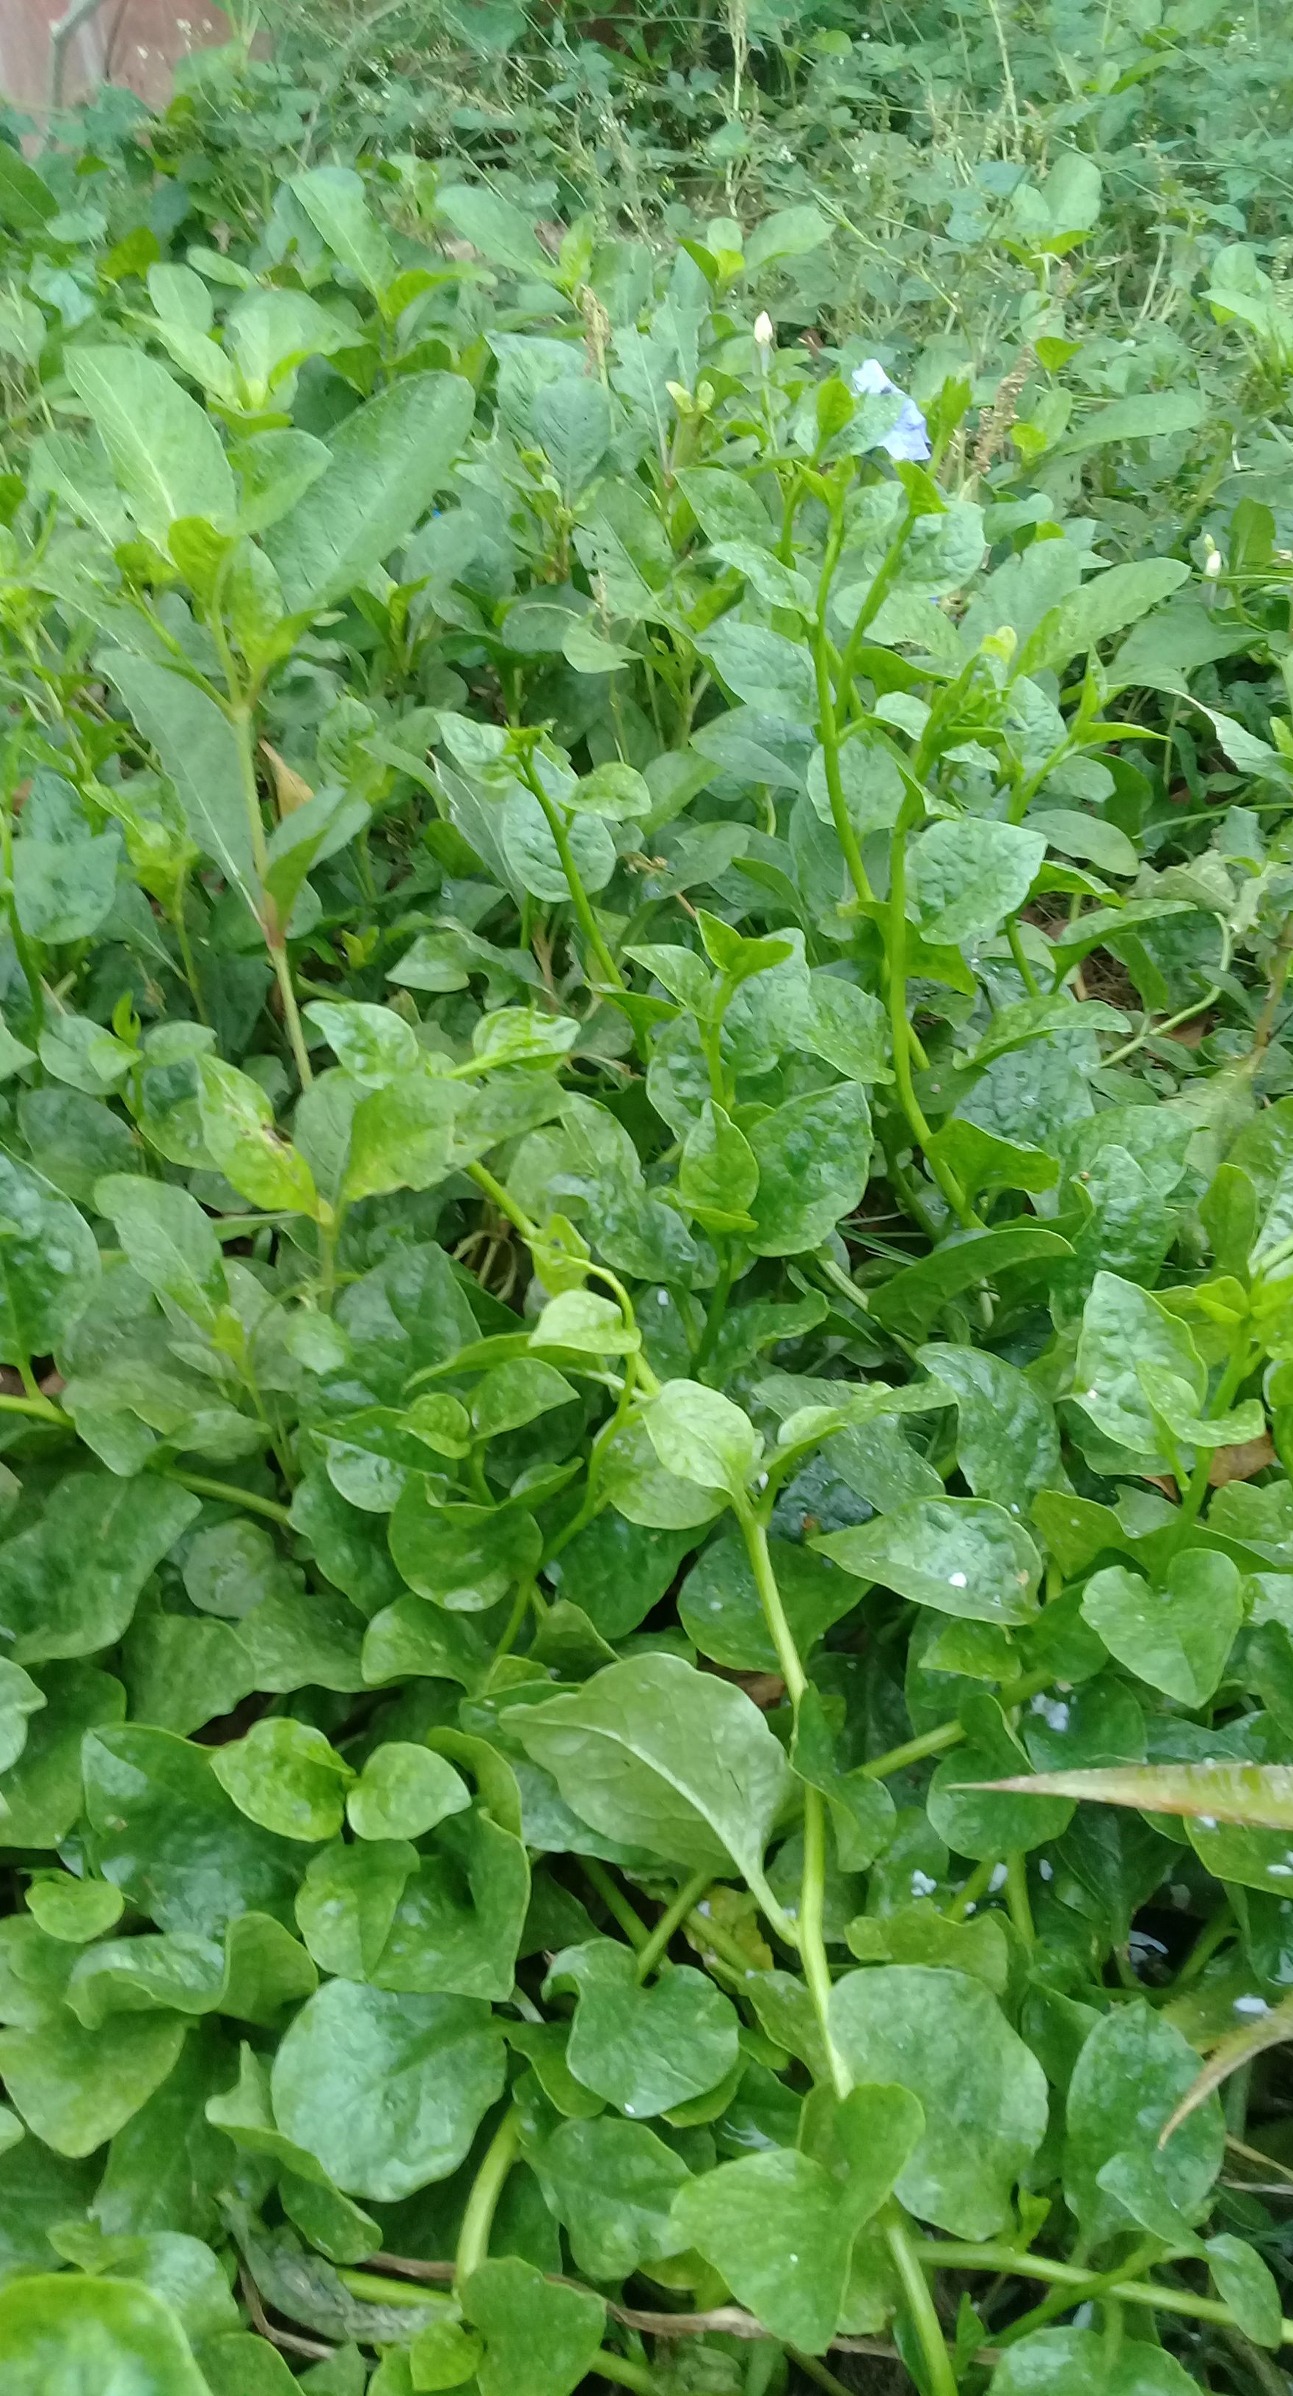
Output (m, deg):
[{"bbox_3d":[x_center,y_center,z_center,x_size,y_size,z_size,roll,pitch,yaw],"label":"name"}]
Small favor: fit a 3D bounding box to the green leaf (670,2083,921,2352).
[{"bbox_3d":[0.044,0.302,0.636,0.070,0.030,0.071,7,57,7],"label":"green leaf"}]

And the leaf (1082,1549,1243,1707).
[{"bbox_3d":[0.197,0.164,0.819,0.060,0.018,0.060,-11,61,3],"label":"leaf"}]

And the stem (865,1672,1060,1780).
[{"bbox_3d":[0.126,0.210,0.860,0.095,0.011,0.011,-19,0,-25],"label":"stem"}]

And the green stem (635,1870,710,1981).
[{"bbox_3d":[0.011,0.279,0.823,0.009,0.009,0.050,38,58,0],"label":"green stem"}]

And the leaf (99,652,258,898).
[{"bbox_3d":[-0.283,-0.256,1.300,0.060,0.165,0.020,-34,14,-13],"label":"leaf"}]

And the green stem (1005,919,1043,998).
[{"bbox_3d":[0.188,-0.119,1.067,0.009,0.047,0.009,-18,33,11],"label":"green stem"}]

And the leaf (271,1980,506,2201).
[{"bbox_3d":[-0.078,0.270,0.650,0.066,0.015,0.070,32,59,17],"label":"leaf"}]

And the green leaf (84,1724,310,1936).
[{"bbox_3d":[-0.148,0.210,0.710,0.085,0.022,0.060,33,55,11],"label":"green leaf"}]

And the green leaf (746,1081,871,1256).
[{"bbox_3d":[0.068,-0.015,0.900,0.048,0.018,0.083,32,90,0],"label":"green leaf"}]

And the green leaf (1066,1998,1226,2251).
[{"bbox_3d":[0.155,0.289,0.670,0.046,0.014,0.075,10,59,15],"label":"green leaf"}]

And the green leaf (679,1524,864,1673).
[{"bbox_3d":[0.044,0.136,0.735,0.065,0.015,0.056,-1,70,0],"label":"green leaf"}]

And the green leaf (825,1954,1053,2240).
[{"bbox_3d":[0.089,0.273,0.650,0.062,0.016,0.082,-15,55,-6],"label":"green leaf"}]

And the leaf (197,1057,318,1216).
[{"bbox_3d":[-0.178,-0.028,0.982,0.040,0.018,0.093,-34,79,-16],"label":"leaf"}]

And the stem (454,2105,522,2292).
[{"bbox_3d":[-0.044,0.282,0.605,0.011,0.060,0.009,15,10,3],"label":"stem"}]

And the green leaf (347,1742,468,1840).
[{"bbox_3d":[-0.071,0.178,0.645,0.037,0.012,0.028,-1,80,0],"label":"green leaf"}]

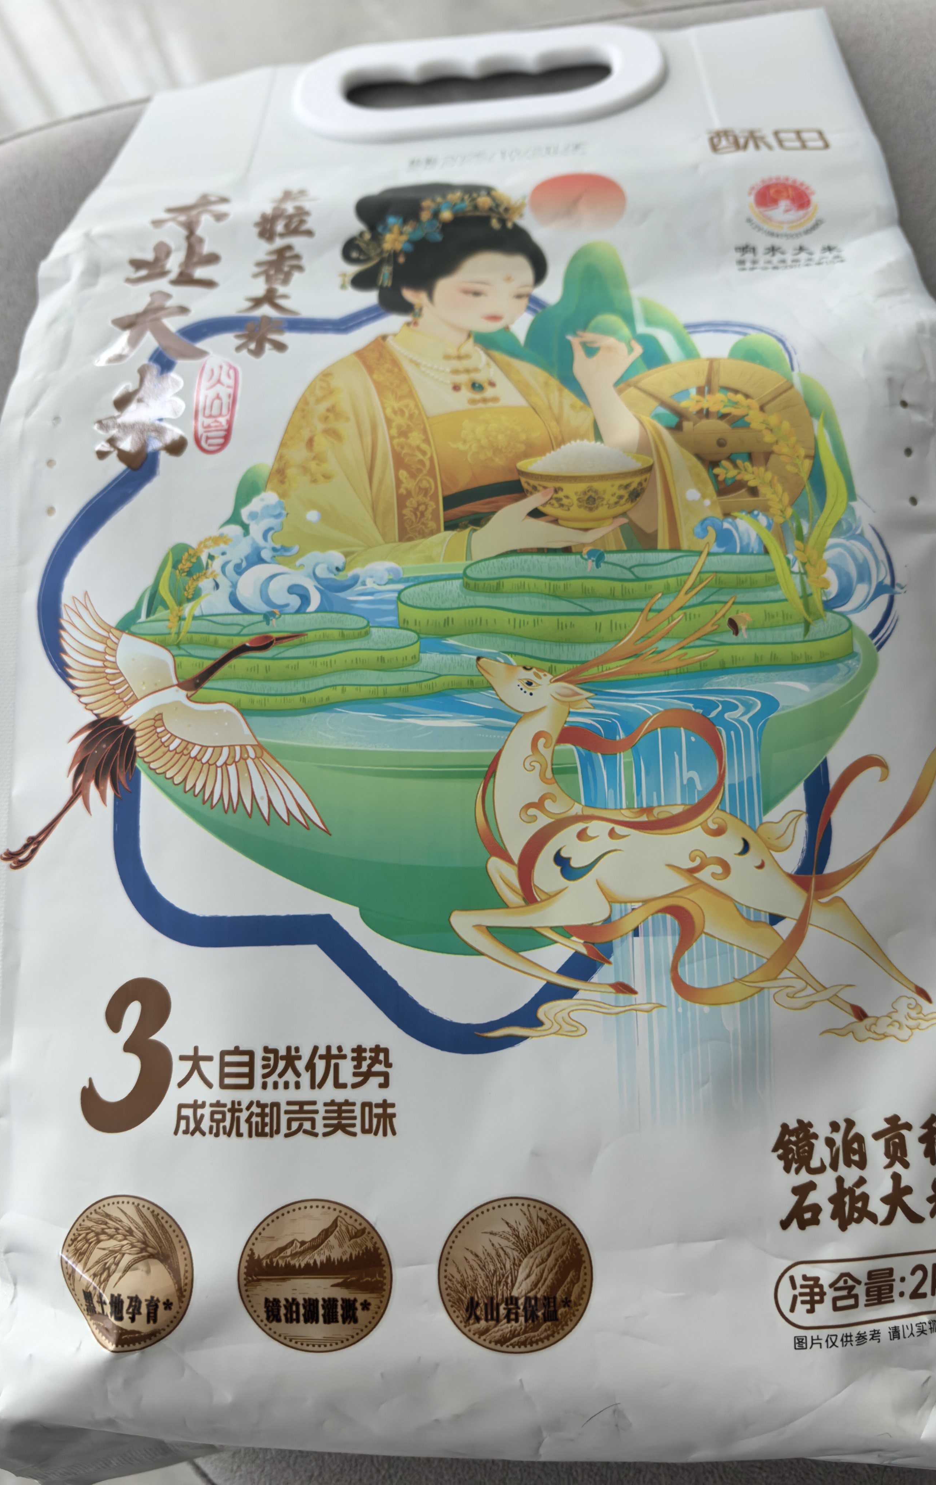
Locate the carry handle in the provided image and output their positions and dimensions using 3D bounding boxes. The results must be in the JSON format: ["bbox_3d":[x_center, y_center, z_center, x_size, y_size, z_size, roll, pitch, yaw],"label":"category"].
[{"bbox_3d":[0.003,-0.193,0.303,0.109,0.009,0.050,-5,57,1],"label":"carry handle"}]

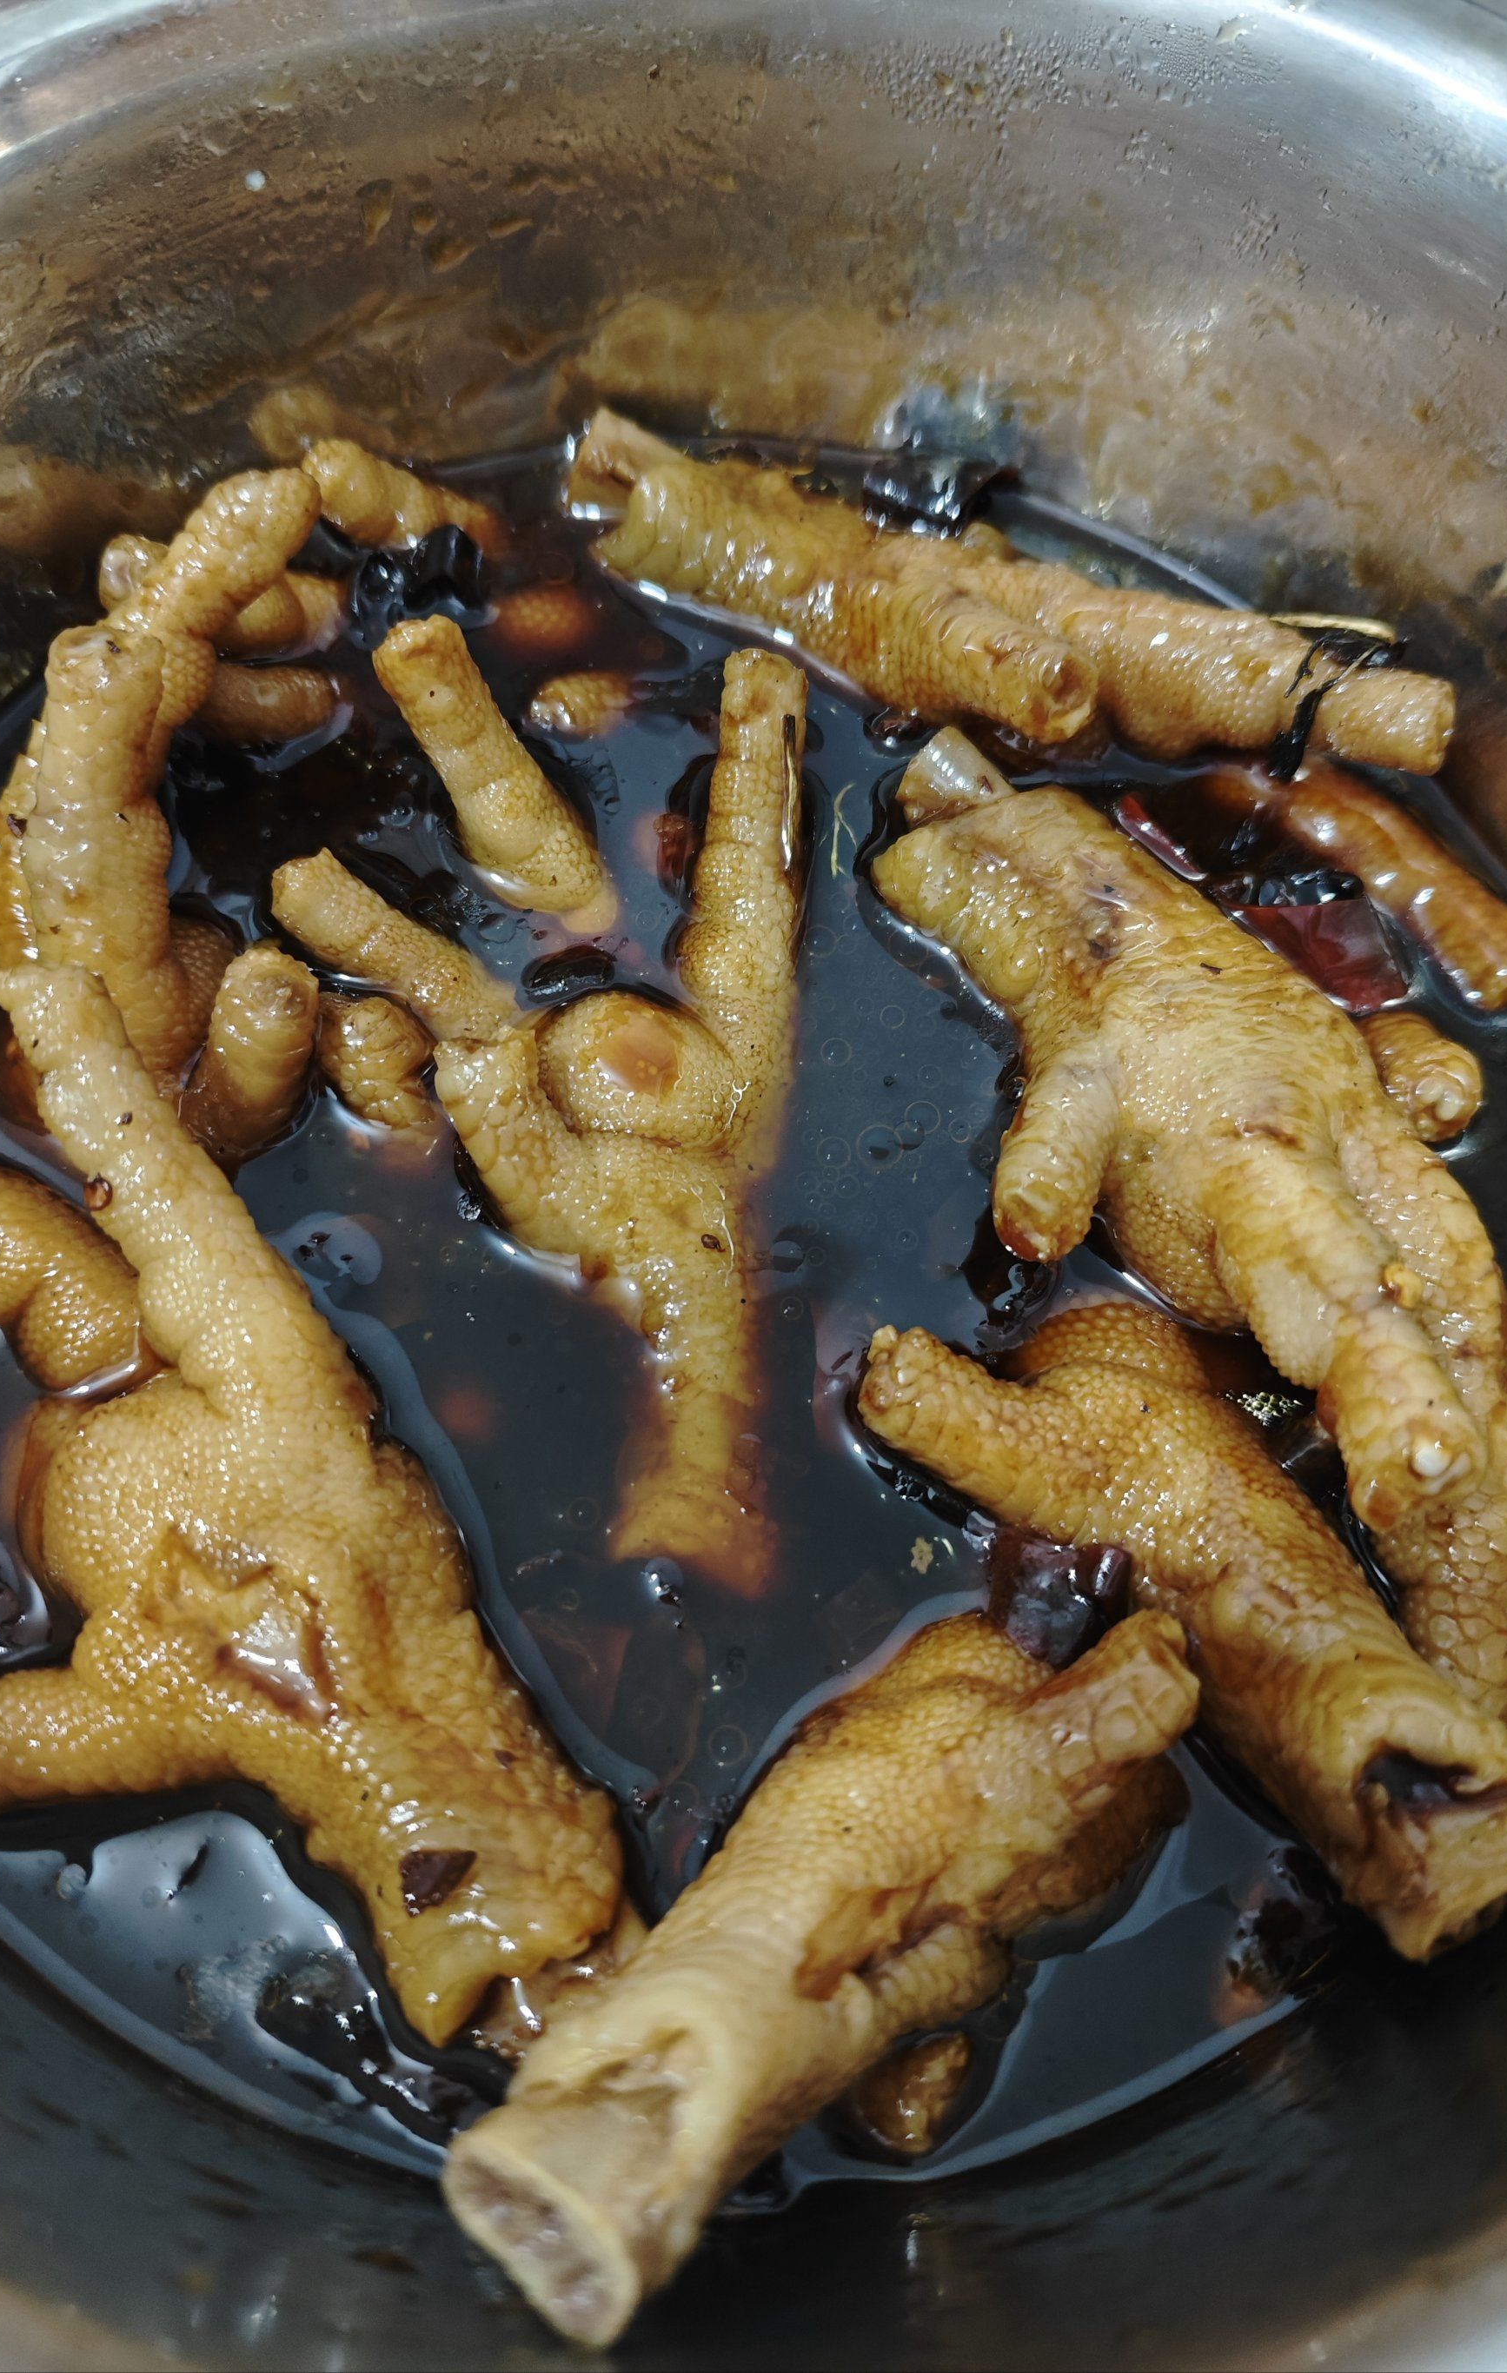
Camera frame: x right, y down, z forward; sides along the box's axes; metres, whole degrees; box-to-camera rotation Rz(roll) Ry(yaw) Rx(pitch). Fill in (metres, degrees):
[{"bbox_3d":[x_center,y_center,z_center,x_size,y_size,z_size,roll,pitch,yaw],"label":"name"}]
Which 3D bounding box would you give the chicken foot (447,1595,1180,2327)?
[{"bbox_3d":[0.006,0.066,0.146,0.075,0.040,0.035,-32,71,-34],"label":"chicken foot"}]

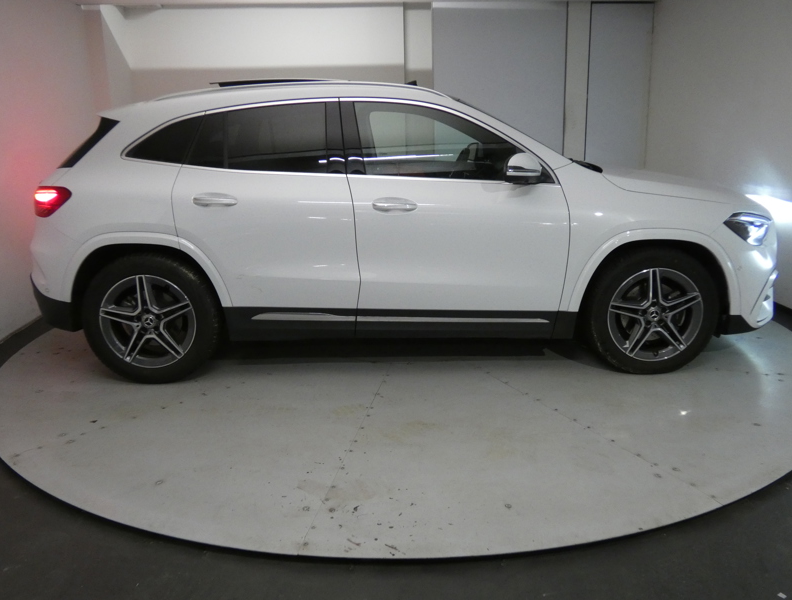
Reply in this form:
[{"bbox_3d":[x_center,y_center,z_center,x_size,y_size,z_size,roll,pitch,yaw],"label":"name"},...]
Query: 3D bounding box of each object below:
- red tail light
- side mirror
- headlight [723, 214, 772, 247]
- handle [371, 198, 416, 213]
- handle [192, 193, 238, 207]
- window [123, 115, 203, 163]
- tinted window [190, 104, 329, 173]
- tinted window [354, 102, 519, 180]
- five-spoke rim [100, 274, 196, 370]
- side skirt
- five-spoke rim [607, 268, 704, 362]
[{"bbox_3d":[-1.867,-0.534,3.781,0.320,0.175,0.300,-1,13,0],"label":"red tail light"},{"bbox_3d":[0.653,-0.674,3.547,0.170,0.165,0.220,-1,13,0],"label":"side mirror"},{"bbox_3d":[1.950,-0.396,3.869,0.400,0.185,0.340,-1,13,0],"label":"headlight"},{"bbox_3d":[-0.003,-0.488,3.591,0.230,0.060,0.050,-1,13,0],"label":"handle"},{"bbox_3d":[-0.932,-0.513,3.578,0.230,0.060,0.050,-1,13,0],"label":"handle"},{"bbox_3d":[-1.231,-0.853,3.707,0.420,0.290,0.060,0,-11,5],"label":"window"},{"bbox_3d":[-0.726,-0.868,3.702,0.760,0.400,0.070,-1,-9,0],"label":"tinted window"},{"bbox_3d":[0.234,-0.851,3.708,0.920,0.440,0.070,-1,-9,0],"label":"tinted window"},{"bbox_3d":[-1.333,0.101,3.800,0.518,0.518,0.180,-1,13,0],"label":"five-spoke rim"},{"bbox_3d":[0.032,0.137,3.799,1.920,0.180,0.110,-1,13,0],"label":"side skirt"},{"bbox_3d":[1.396,0.064,3.813,0.518,0.518,0.180,-1,13,0],"label":"five-spoke rim"}]

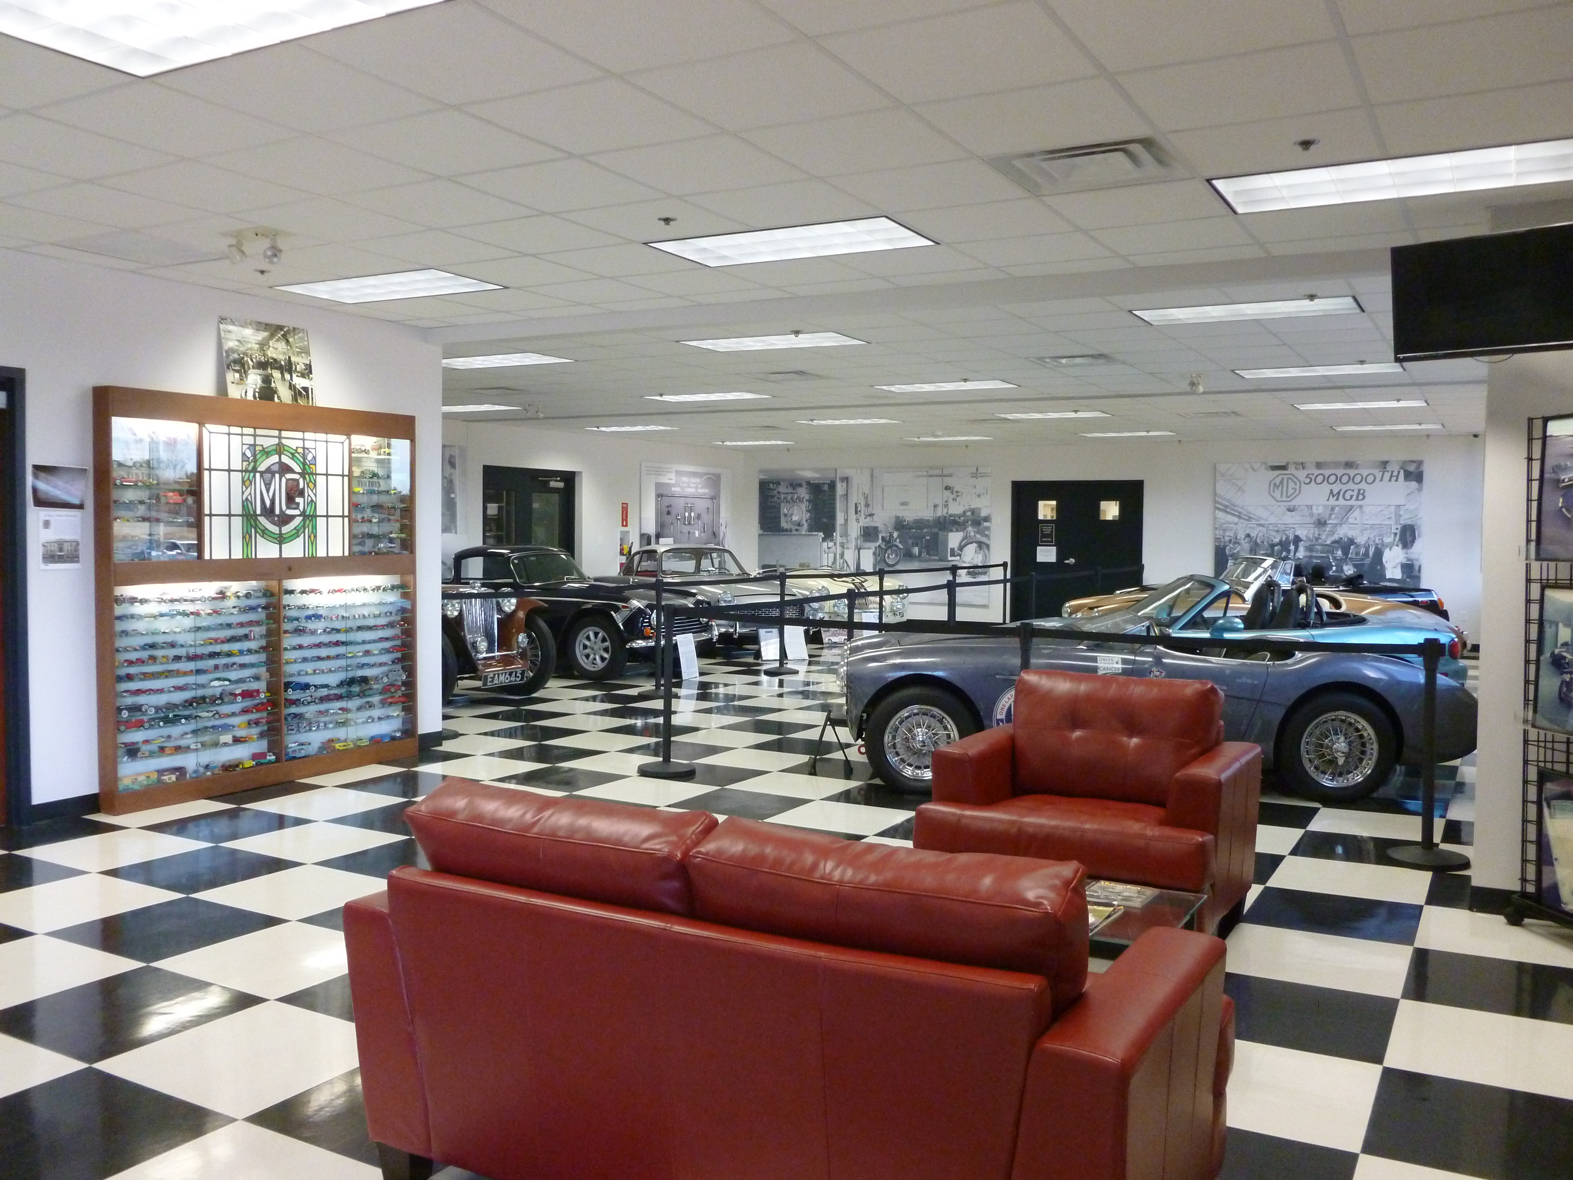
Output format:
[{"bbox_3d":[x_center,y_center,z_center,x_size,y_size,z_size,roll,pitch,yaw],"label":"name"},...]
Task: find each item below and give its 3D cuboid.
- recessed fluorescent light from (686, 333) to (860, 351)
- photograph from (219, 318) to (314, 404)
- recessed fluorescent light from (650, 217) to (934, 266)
[{"bbox_3d":[-0.073,-1.727,8.731,1.210,0.080,0.600,2,3,30],"label":"recessed fluorescent light"},{"bbox_3d":[-2.936,-1.284,7.229,0.020,0.460,0.620,-8,-2,28],"label":"photograph"},{"bbox_3d":[0.020,-1.562,5.714,1.212,0.071,0.606,2,3,28],"label":"recessed fluorescent light"}]

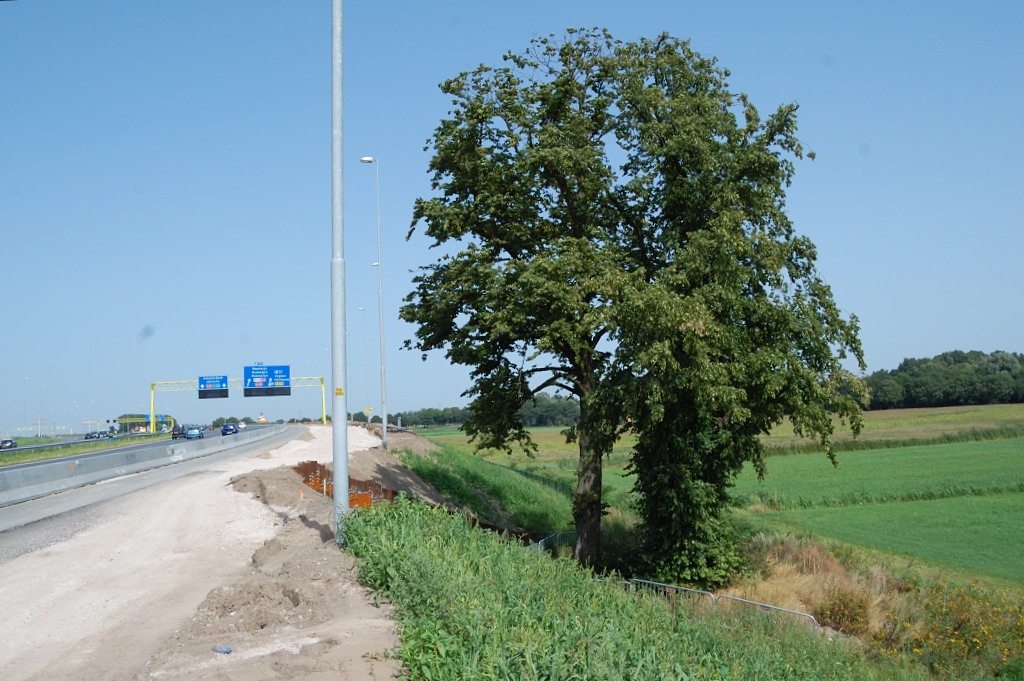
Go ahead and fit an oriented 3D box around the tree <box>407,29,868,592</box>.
[{"bbox_3d":[3.537,-1.000,22.285,13.400,16.130,11.800,-2,-5,0],"label":"tree"}]

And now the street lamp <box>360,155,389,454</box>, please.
[{"bbox_3d":[-7.428,-2.185,41.551,0.980,15.870,0.350,-1,-5,-9],"label":"street lamp"}]

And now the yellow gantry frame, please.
[{"bbox_3d":[-44.295,10.696,125.784,27.200,8.300,1.200,-1,-5,-18],"label":"yellow gantry frame"}]

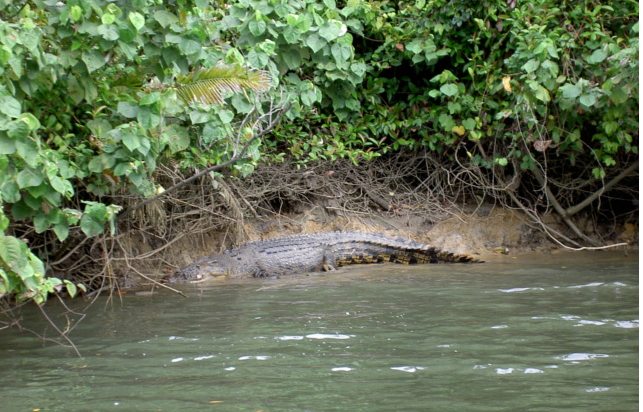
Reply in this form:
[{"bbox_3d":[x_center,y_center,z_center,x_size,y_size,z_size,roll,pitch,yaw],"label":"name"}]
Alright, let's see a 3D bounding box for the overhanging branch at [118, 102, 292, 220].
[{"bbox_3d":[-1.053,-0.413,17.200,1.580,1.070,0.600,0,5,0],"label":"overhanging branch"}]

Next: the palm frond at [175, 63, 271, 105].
[{"bbox_3d":[-0.903,-1.097,17.100,0.880,0.380,0.400,0,5,0],"label":"palm frond"}]

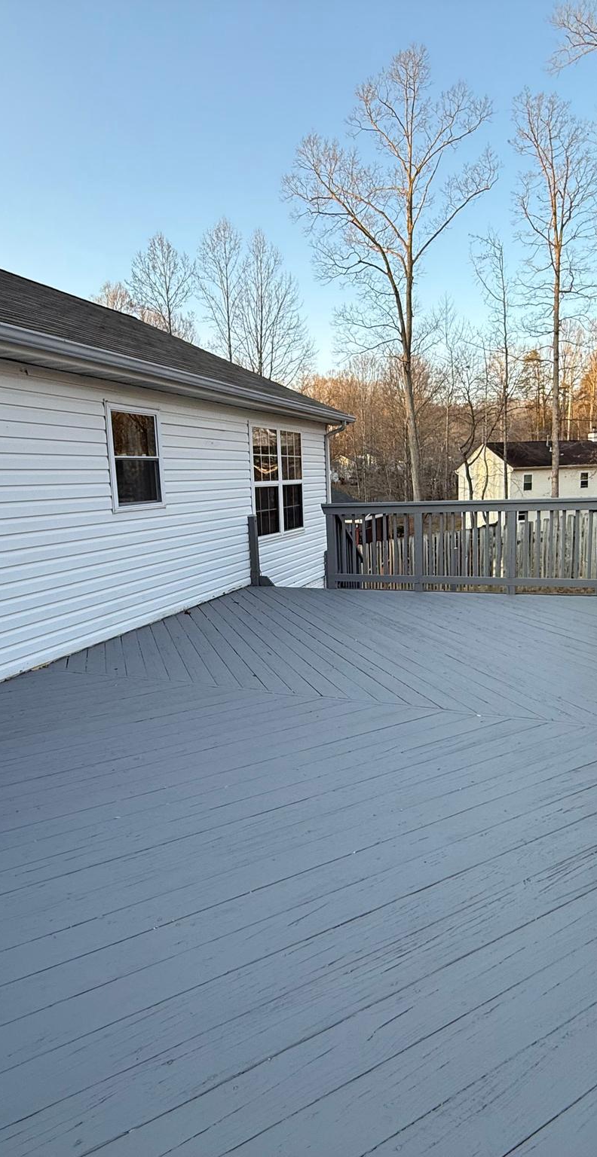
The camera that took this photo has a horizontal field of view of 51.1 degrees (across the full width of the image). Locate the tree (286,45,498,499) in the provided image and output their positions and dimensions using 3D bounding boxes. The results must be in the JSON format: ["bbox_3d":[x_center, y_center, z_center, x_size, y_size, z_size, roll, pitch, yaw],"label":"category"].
[{"bbox_3d":[4.319,-12.608,29.627,9.580,22.940,9.110,0,10,8],"label":"tree"}]

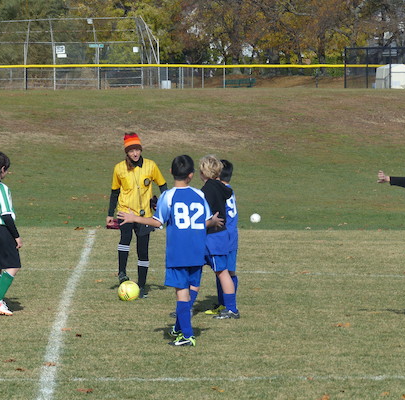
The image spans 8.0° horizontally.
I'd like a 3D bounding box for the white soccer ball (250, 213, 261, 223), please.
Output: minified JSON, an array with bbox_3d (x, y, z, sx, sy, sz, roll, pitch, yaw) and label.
[{"bbox_3d":[1.092,0.371,60.000,0.217,0.217,0.217,0,1,0],"label":"white soccer ball"}]

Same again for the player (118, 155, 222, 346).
[{"bbox_3d":[-0.241,0.375,21.900,0.760,1.423,0.500,0,1,-12],"label":"player"}]

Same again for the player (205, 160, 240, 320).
[{"bbox_3d":[0.187,0.331,25.900,0.370,1.377,0.410,1,1,32],"label":"player"}]

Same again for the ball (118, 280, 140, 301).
[{"bbox_3d":[-0.709,0.882,28.200,0.210,0.210,0.210,0,1,0],"label":"ball"}]

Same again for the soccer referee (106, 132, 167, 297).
[{"bbox_3d":[-0.658,0.151,29.000,0.580,1.641,0.420,0,1,-12],"label":"soccer referee"}]

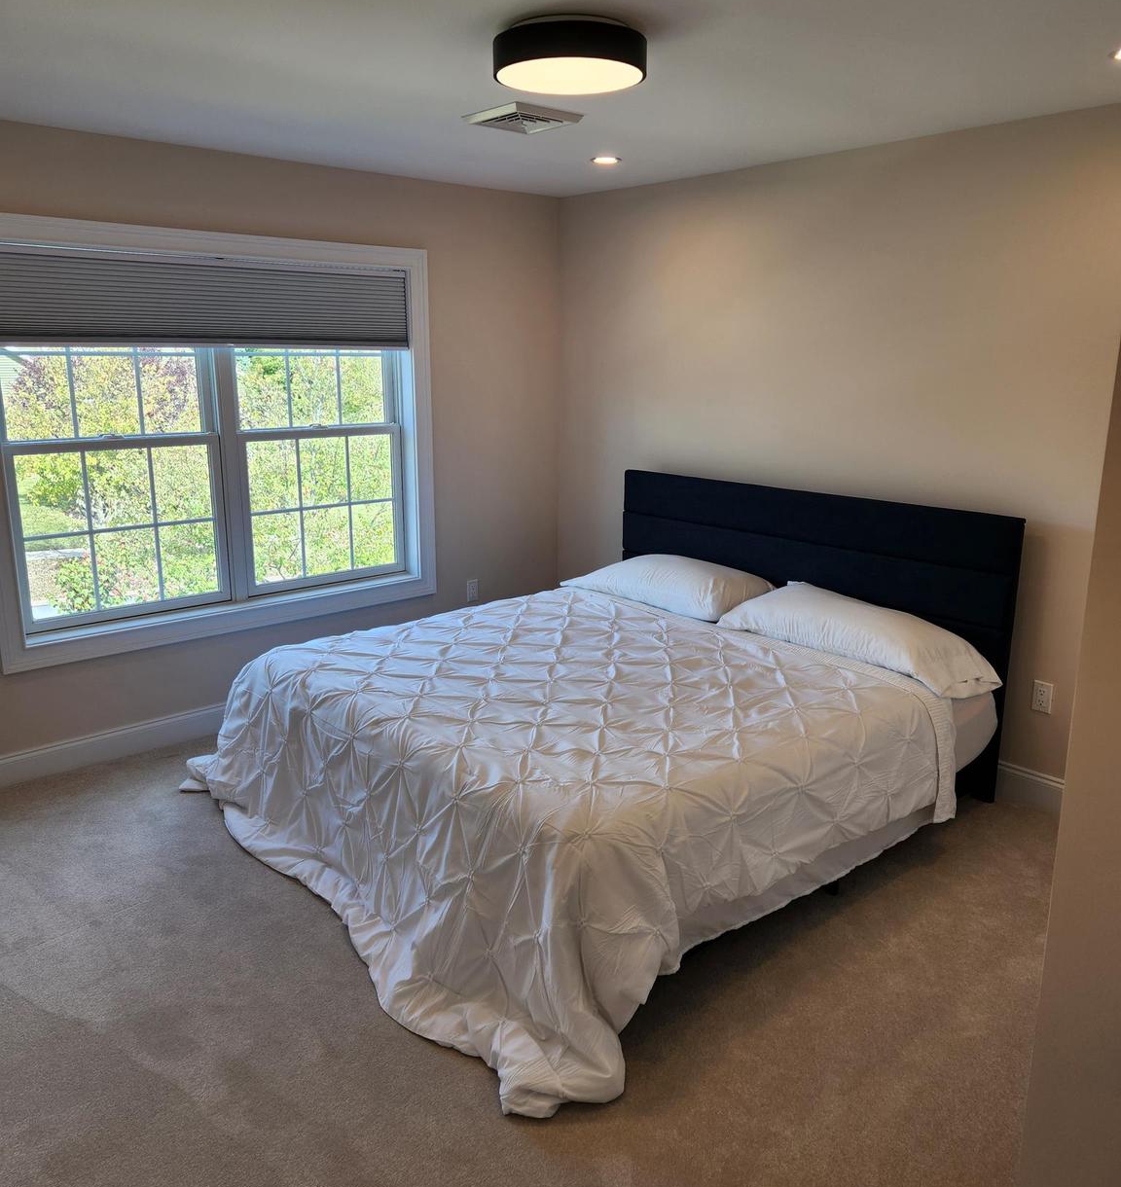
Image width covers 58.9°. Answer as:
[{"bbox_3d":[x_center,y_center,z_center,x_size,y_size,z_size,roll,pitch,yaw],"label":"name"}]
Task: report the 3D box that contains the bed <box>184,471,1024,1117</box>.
[{"bbox_3d":[0.106,0.277,3.625,2.360,1.089,2.234,-12,18,-40],"label":"bed"}]

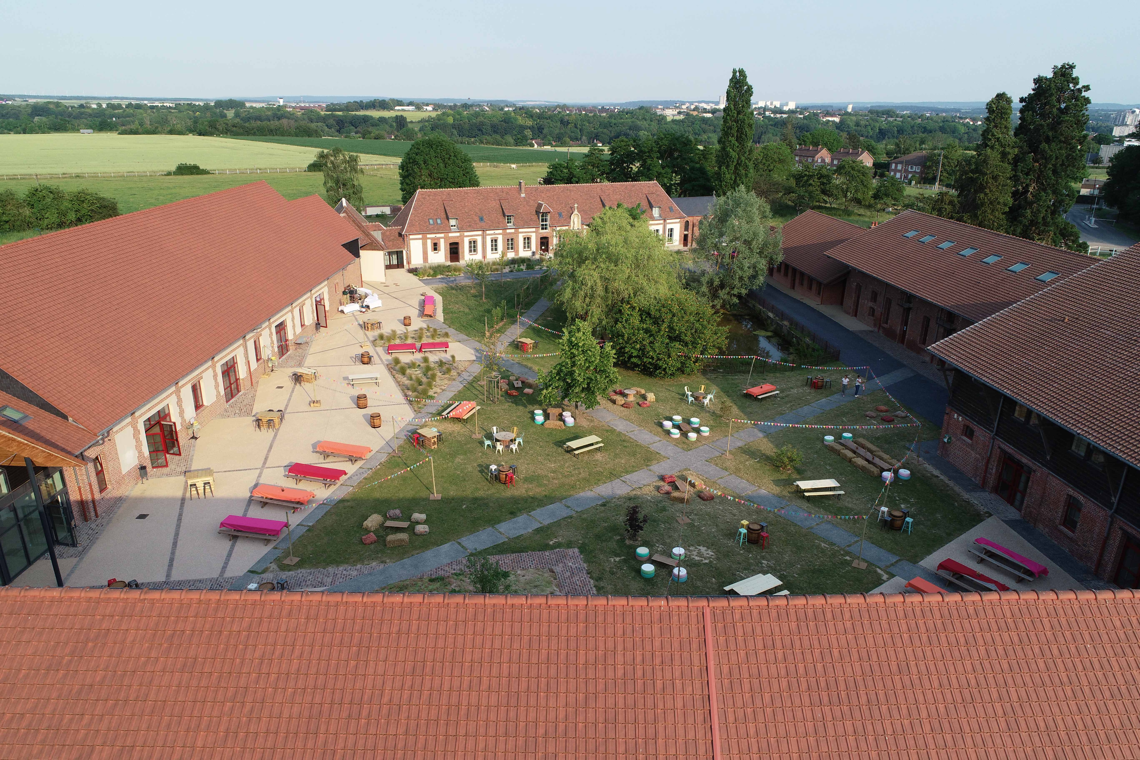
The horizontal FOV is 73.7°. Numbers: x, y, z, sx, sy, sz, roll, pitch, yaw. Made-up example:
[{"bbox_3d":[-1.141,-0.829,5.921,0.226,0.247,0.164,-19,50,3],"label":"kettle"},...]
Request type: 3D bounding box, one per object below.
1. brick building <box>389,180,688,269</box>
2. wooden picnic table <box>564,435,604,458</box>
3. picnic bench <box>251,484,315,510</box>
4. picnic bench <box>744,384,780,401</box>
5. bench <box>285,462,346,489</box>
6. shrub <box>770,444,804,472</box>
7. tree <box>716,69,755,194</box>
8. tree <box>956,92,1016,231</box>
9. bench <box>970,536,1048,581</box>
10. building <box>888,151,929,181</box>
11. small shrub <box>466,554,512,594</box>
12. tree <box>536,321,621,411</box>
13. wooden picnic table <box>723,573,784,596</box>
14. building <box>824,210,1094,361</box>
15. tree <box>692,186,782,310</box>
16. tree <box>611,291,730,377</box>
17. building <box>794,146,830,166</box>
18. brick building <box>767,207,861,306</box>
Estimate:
[{"bbox_3d":[-3.734,-23.599,109.533,42.700,9.700,9.300,-8,22,-22],"label":"brick building"},{"bbox_3d":[0.898,4.199,47.447,2.200,0.770,1.370,-14,25,-34],"label":"wooden picnic table"},{"bbox_3d":[-14.813,6.175,39.527,3.100,0.770,1.500,6,21,15],"label":"picnic bench"},{"bbox_3d":[14.076,0.995,55.883,2.250,0.770,1.620,-14,25,-34],"label":"picnic bench"},{"bbox_3d":[-14.334,5.493,43.243,3.170,0.770,1.410,6,21,15],"label":"bench"},{"bbox_3d":[12.560,4.516,44.013,1.650,1.380,1.550,7,21,16],"label":"shrub"},{"bbox_3d":[28.874,-40.557,132.107,6.200,24.800,6.200,4,21,11],"label":"tree"},{"bbox_3d":[58.100,-28.524,106.588,7.500,21.900,7.500,11,23,26],"label":"tree"},{"bbox_3d":[19.985,8.313,34.724,1.450,0.770,3.000,-12,23,-29],"label":"bench"},{"bbox_3d":[93.604,-56.987,203.659,9.000,8.200,15.000,-3,21,-10],"label":"building"},{"bbox_3d":[-3.439,8.578,32.425,1.800,1.700,1.700,-2,21,-7],"label":"small shrub"},{"bbox_3d":[0.565,-0.473,50.358,5.500,7.200,5.500,0,20,0],"label":"tree"},{"bbox_3d":[7.933,9.116,32.463,2.120,0.750,1.600,-11,23,-27],"label":"wooden picnic table"},{"bbox_3d":[38.948,-8.370,69.387,18.190,9.650,32.900,-2,20,-6],"label":"building"},{"bbox_3d":[17.576,-14.350,79.987,9.800,11.700,9.400,5,21,12],"label":"tree"},{"bbox_3d":[7.949,-4.331,61.108,9.300,6.000,8.300,3,21,7],"label":"tree"},{"bbox_3d":[75.030,-67.852,233.061,8.000,7.900,8.800,-12,24,-30],"label":"building"},{"bbox_3d":[31.859,-14.576,87.783,14.600,6.800,21.200,-3,21,-8],"label":"brick building"}]

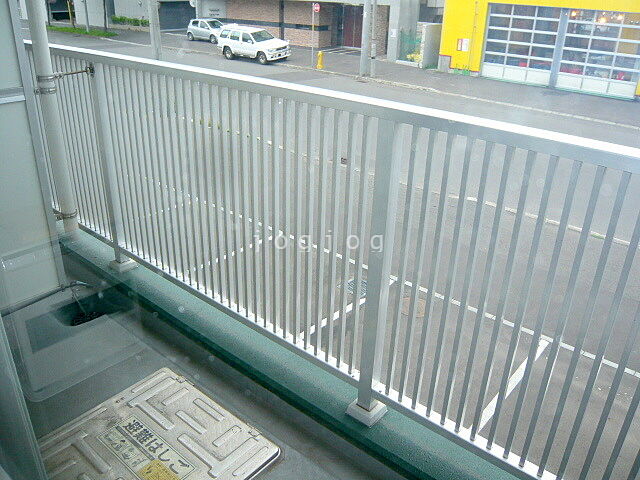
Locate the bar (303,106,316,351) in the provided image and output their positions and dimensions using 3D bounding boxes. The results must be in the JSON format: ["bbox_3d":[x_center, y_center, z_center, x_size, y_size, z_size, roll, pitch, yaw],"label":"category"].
[{"bbox_3d":[-0.035,-0.001,1.757,0.015,0.907,0.023,21,32,34],"label":"bar"}]

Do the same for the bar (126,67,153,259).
[{"bbox_3d":[-0.786,-0.296,2.308,0.015,0.896,0.023,21,32,34],"label":"bar"}]

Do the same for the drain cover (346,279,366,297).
[{"bbox_3d":[0.570,0.702,7.635,0.410,0.040,0.410,21,32,34],"label":"drain cover"}]

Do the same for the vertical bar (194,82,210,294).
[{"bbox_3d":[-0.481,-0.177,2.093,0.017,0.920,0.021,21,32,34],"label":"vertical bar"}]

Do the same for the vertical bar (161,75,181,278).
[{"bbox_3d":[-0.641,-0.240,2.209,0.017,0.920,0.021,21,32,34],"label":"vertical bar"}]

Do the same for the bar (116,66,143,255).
[{"bbox_3d":[-0.864,-0.325,2.366,0.015,0.896,0.023,21,32,34],"label":"bar"}]

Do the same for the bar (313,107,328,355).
[{"bbox_3d":[0.006,0.015,1.727,0.015,0.907,0.023,21,32,34],"label":"bar"}]

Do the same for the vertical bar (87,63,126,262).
[{"bbox_3d":[-1.036,-0.352,2.543,0.053,1.040,0.055,21,32,34],"label":"vertical bar"}]

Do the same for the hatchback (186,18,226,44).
[{"bbox_3d":[-7.408,-14.429,35.682,3.680,1.510,1.660,21,32,34],"label":"hatchback"}]

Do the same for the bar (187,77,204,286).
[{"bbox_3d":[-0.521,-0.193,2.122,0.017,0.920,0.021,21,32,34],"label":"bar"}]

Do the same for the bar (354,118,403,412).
[{"bbox_3d":[0.184,0.128,1.637,0.051,1.017,0.055,21,32,34],"label":"bar"}]

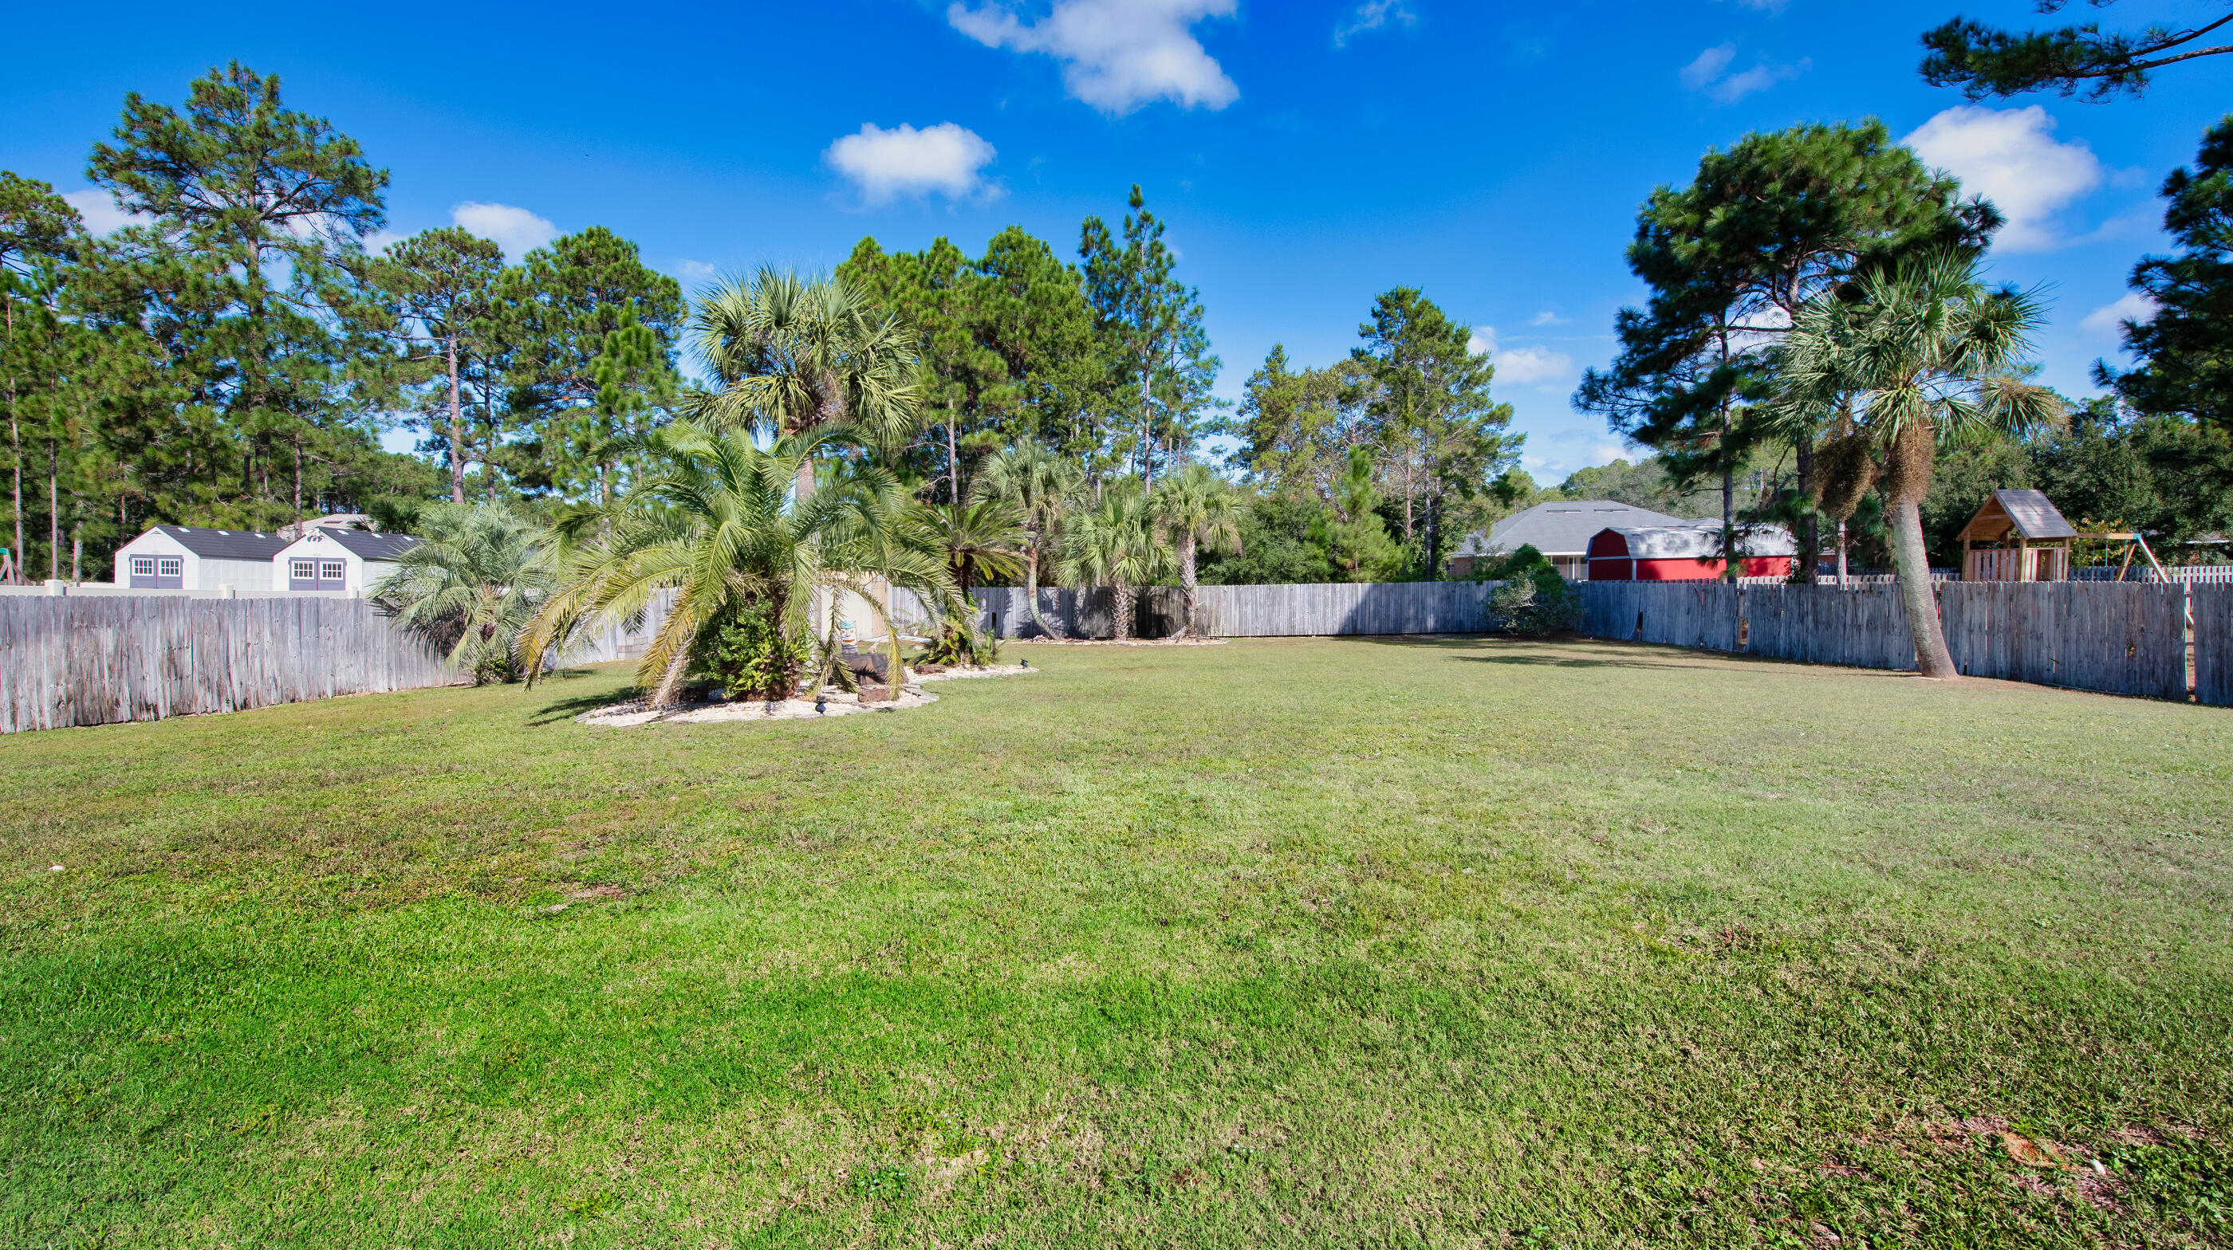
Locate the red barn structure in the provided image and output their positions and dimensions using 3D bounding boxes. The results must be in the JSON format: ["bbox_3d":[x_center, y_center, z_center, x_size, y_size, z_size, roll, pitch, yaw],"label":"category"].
[{"bbox_3d":[25.700,-2.600,41.700,6.800,3.400,3.400,0,2,0],"label":"red barn structure"}]

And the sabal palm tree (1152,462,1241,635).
[{"bbox_3d":[2.680,-2.560,31.000,3.000,5.800,2.900,0,2,0],"label":"sabal palm tree"}]

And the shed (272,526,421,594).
[{"bbox_3d":[-27.900,-1.930,34.800,3.150,3.100,4.800,0,2,0],"label":"shed"}]

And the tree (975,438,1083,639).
[{"bbox_3d":[-2.940,-2.880,31.000,3.600,6.700,3.500,0,2,0],"label":"tree"}]

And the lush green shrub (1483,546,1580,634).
[{"bbox_3d":[13.300,-1.150,29.800,3.000,3.000,2.800,0,2,0],"label":"lush green shrub"}]

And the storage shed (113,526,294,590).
[{"bbox_3d":[-35.000,-2.100,36.400,3.150,3.150,4.800,0,2,0],"label":"storage shed"}]

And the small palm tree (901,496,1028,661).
[{"bbox_3d":[-3.280,-0.980,20.000,2.700,3.650,2.600,0,2,0],"label":"small palm tree"}]

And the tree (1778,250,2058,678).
[{"bbox_3d":[14.600,-3.000,17.200,4.100,7.800,4.000,0,2,0],"label":"tree"}]

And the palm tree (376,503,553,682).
[{"bbox_3d":[-13.300,-0.670,19.200,3.000,3.700,3.000,0,2,0],"label":"palm tree"}]

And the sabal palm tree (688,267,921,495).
[{"bbox_3d":[-6.200,-3.000,18.500,4.500,8.100,4.400,0,2,0],"label":"sabal palm tree"}]

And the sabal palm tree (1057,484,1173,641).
[{"bbox_3d":[-0.030,-2.050,30.700,3.700,5.200,3.600,0,2,0],"label":"sabal palm tree"}]

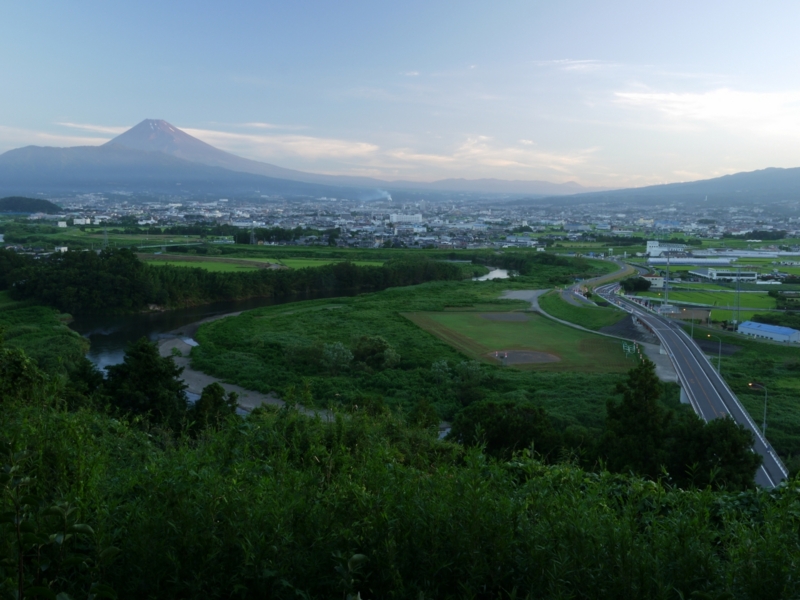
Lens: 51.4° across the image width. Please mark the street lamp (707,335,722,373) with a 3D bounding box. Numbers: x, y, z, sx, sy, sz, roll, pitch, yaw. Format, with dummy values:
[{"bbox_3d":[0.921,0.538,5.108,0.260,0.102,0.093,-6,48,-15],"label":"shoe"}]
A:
[{"bbox_3d":[82.286,14.380,218.358,3.600,10.400,0.350,2,8,12],"label":"street lamp"}]

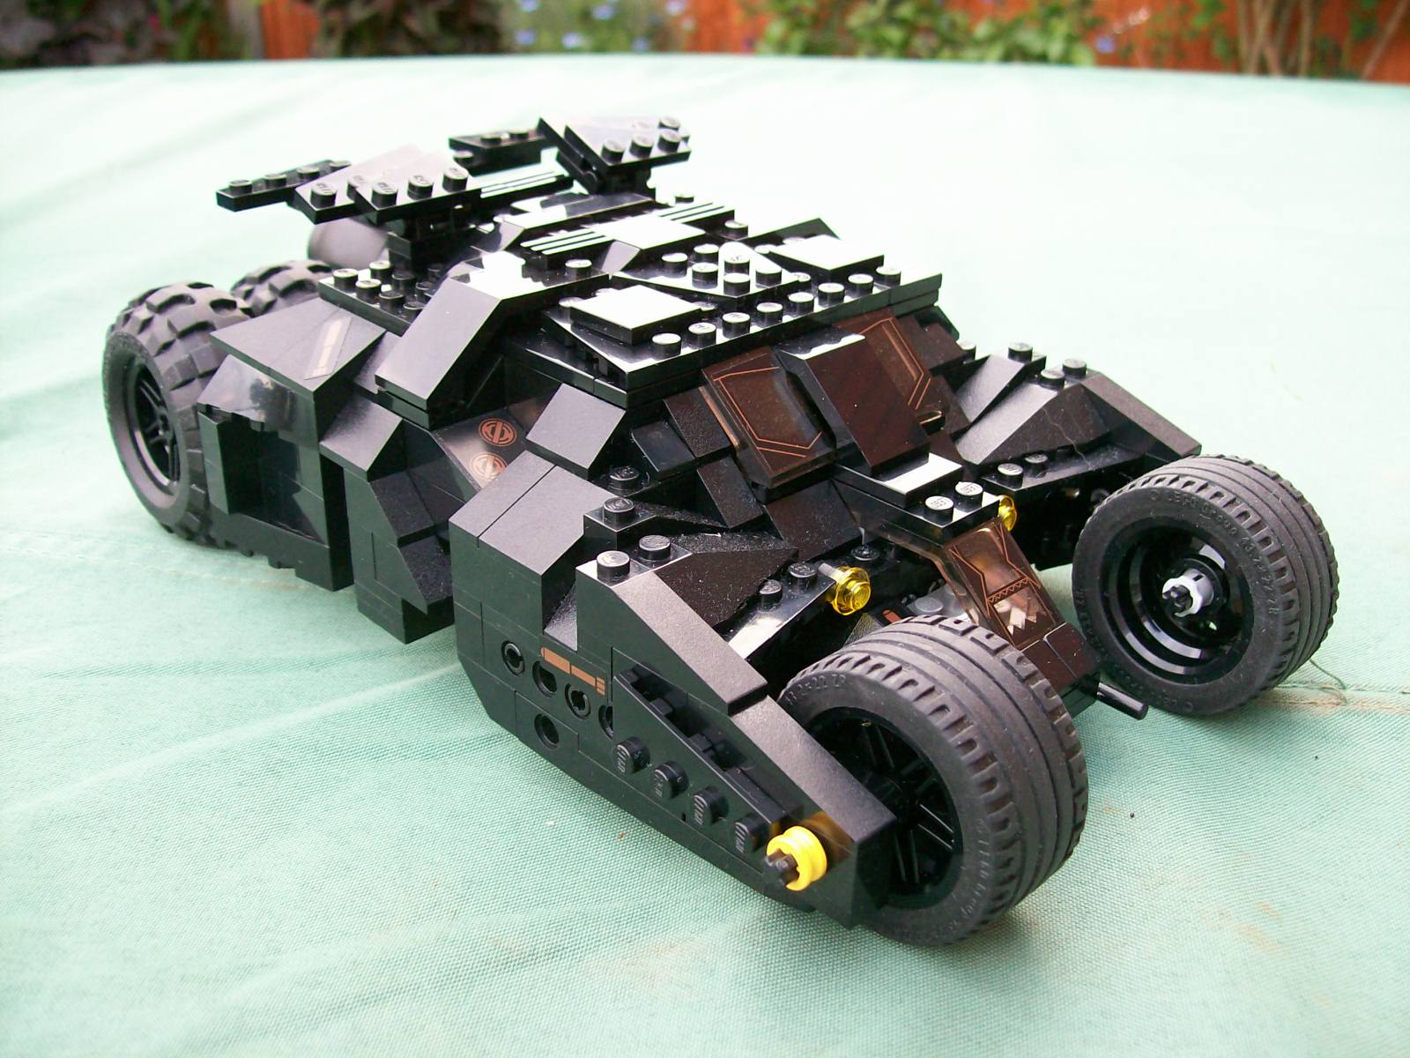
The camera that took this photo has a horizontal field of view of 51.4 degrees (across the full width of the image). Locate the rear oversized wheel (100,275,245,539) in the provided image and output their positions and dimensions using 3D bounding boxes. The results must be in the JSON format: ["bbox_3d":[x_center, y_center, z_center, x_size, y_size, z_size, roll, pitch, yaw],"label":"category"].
[{"bbox_3d":[-0.106,-0.024,0.308,0.026,0.056,0.056,-23,36,-38],"label":"rear oversized wheel"}]

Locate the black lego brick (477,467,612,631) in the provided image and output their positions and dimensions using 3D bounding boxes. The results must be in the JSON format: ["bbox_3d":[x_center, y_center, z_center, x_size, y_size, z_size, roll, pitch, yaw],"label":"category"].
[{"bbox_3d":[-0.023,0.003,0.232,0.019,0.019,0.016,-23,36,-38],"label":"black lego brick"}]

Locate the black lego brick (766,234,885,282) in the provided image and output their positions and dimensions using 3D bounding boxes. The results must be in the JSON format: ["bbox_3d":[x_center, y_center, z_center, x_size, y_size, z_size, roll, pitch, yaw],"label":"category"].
[{"bbox_3d":[0.023,-0.051,0.278,0.016,0.003,0.016,-23,36,-38],"label":"black lego brick"}]

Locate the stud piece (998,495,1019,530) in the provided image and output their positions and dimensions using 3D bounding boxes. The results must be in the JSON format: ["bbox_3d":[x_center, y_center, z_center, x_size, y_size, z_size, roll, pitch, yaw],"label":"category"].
[{"bbox_3d":[0.052,-0.002,0.262,0.008,0.008,0.005,-23,36,-38],"label":"stud piece"}]

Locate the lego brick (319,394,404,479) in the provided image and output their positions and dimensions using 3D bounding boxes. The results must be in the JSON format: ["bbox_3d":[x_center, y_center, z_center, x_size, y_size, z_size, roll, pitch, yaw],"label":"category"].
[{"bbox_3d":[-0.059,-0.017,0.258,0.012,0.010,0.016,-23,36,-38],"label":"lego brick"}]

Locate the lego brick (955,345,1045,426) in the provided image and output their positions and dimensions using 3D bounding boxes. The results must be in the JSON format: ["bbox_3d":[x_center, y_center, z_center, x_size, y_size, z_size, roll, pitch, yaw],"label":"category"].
[{"bbox_3d":[0.056,-0.028,0.283,0.024,0.011,0.008,-23,36,-38],"label":"lego brick"}]

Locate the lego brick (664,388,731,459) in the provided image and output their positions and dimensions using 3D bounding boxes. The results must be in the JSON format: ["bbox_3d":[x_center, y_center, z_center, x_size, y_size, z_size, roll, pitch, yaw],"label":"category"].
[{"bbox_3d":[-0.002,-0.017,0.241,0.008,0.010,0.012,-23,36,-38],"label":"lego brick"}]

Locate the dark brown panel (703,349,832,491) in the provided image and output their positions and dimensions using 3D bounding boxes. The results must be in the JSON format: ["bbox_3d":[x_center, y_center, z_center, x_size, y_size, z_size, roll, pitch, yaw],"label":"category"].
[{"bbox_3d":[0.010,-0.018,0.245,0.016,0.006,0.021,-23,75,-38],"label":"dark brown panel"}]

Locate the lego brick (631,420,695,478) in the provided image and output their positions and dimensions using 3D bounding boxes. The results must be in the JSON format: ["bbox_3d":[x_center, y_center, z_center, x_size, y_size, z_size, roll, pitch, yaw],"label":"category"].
[{"bbox_3d":[-0.007,-0.013,0.235,0.008,0.006,0.008,-23,36,-38],"label":"lego brick"}]

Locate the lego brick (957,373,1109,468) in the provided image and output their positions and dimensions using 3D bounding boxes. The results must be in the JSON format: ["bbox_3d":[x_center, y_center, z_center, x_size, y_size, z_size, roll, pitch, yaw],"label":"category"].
[{"bbox_3d":[0.061,-0.019,0.274,0.031,0.010,0.016,-23,36,-38],"label":"lego brick"}]

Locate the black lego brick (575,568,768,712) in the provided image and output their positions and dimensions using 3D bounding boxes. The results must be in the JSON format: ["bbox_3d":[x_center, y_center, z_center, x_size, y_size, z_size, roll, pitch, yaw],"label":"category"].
[{"bbox_3d":[-0.005,0.014,0.211,0.008,0.010,0.032,-24,37,-39],"label":"black lego brick"}]

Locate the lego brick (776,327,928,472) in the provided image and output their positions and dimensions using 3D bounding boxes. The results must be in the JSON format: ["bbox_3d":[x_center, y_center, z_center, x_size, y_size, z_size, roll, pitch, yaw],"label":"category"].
[{"bbox_3d":[0.025,-0.022,0.254,0.016,0.017,0.023,-24,37,-39],"label":"lego brick"}]

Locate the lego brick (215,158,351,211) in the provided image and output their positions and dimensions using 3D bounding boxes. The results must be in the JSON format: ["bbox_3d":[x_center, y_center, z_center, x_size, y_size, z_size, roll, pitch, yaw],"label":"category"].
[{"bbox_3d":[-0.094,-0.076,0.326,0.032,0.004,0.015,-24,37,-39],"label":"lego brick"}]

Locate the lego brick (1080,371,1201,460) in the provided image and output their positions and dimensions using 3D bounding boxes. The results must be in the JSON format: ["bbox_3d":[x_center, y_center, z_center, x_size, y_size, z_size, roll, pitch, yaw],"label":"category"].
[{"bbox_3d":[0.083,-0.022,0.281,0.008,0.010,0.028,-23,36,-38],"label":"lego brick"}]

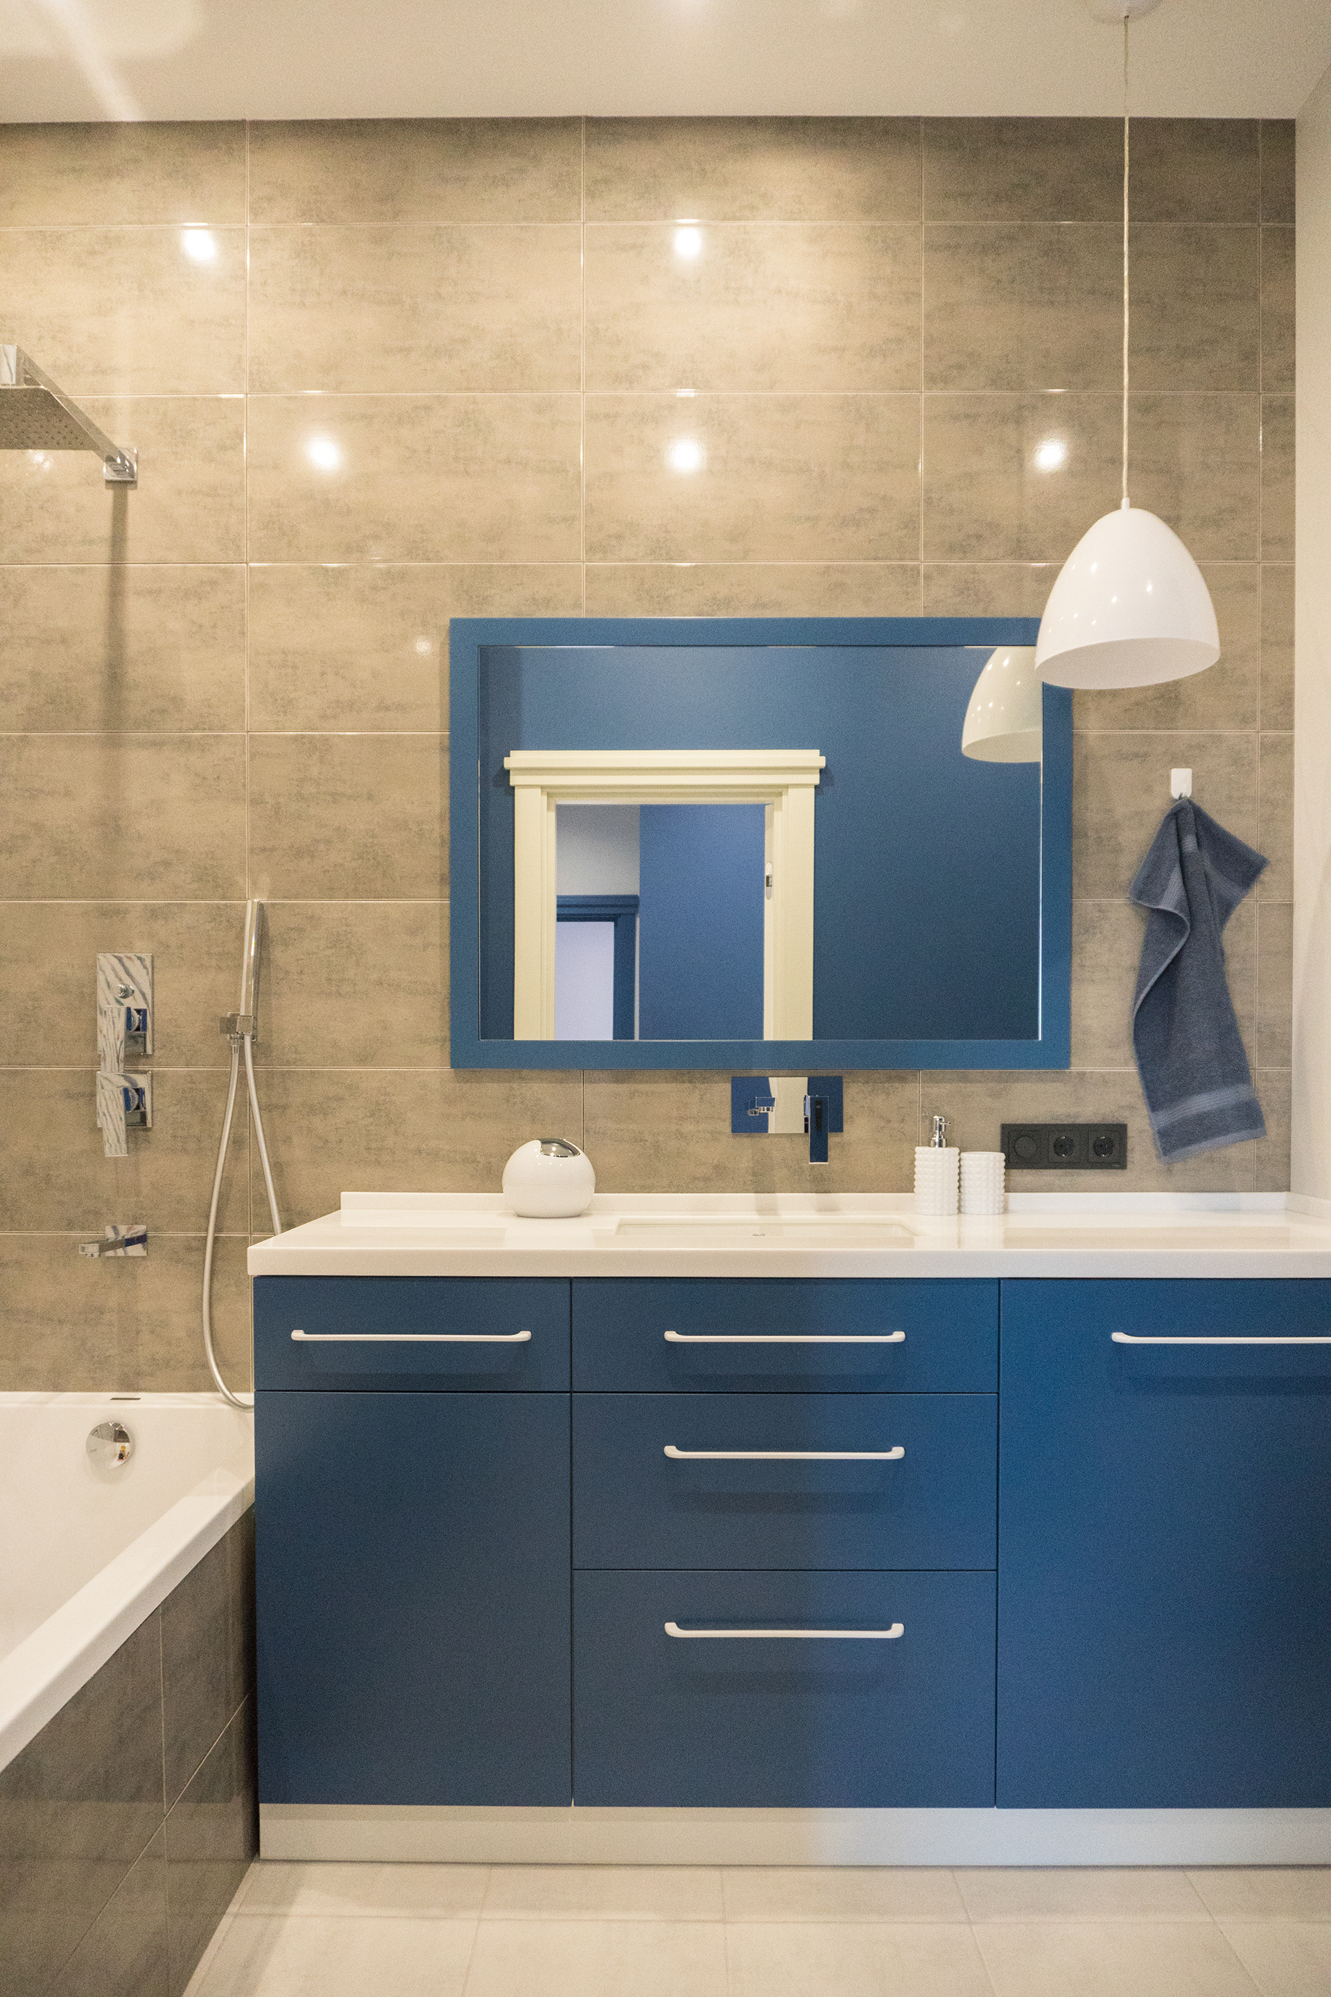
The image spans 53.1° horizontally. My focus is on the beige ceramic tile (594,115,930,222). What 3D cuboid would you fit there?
[{"bbox_3d":[0.155,-1.471,2.373,0.600,0.187,0.012,0,1,0],"label":"beige ceramic tile"}]

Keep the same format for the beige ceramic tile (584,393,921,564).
[{"bbox_3d":[0.155,-0.923,2.373,0.599,0.301,0.015,0,0,0],"label":"beige ceramic tile"}]

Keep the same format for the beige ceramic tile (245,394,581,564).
[{"bbox_3d":[-0.447,-0.928,2.385,0.600,0.300,0.012,0,1,0],"label":"beige ceramic tile"}]

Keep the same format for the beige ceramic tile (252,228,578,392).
[{"bbox_3d":[-0.447,-1.232,2.385,0.599,0.303,0.010,0,0,0],"label":"beige ceramic tile"}]

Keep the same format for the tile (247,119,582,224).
[{"bbox_3d":[-0.444,-1.469,2.373,0.596,0.186,0.015,0,0,0],"label":"tile"}]

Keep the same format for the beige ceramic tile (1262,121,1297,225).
[{"bbox_3d":[1.097,-1.478,2.385,0.064,0.188,0.010,0,0,0],"label":"beige ceramic tile"}]

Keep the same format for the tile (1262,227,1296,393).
[{"bbox_3d":[1.089,-1.224,2.369,0.063,0.297,0.012,0,1,0],"label":"tile"}]

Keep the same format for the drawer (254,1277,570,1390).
[{"bbox_3d":[-0.353,0.468,2.045,0.441,0.155,0.380,0,0,0],"label":"drawer"}]

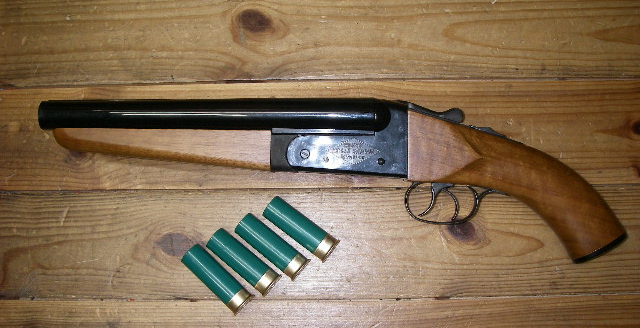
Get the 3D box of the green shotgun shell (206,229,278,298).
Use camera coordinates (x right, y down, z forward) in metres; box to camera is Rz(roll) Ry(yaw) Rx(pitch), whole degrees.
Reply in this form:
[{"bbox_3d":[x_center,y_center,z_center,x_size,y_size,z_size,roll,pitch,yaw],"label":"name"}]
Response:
[{"bbox_3d":[-0.065,0.081,0.586,0.066,0.022,0.022,38,86,6],"label":"green shotgun shell"}]

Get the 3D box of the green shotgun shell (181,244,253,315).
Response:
[{"bbox_3d":[-0.086,0.095,0.585,0.067,0.022,0.022,42,86,6],"label":"green shotgun shell"}]

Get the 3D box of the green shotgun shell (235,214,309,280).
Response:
[{"bbox_3d":[-0.041,0.068,0.587,0.066,0.022,0.022,38,86,6],"label":"green shotgun shell"}]

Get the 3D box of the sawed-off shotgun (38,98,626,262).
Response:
[{"bbox_3d":[0.007,0.014,0.592,0.492,0.055,0.136,0,84,2],"label":"sawed-off shotgun"}]

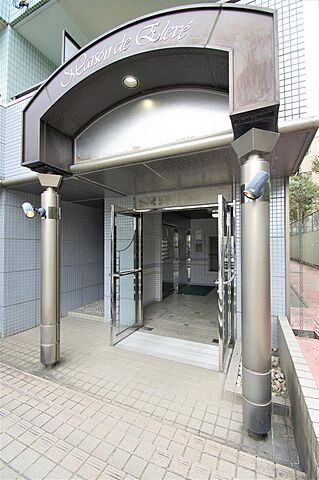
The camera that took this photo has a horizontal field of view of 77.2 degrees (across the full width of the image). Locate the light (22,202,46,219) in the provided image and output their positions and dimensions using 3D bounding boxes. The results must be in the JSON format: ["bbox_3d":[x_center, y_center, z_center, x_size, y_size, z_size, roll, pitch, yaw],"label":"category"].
[{"bbox_3d":[-1.417,-0.336,2.277,0.160,0.180,0.240,0,0,23],"label":"light"}]

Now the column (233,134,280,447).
[{"bbox_3d":[0.750,0.364,1.540,0.250,2.280,0.250,0,0,-22],"label":"column"}]

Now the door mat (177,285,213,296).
[{"bbox_3d":[1.137,1.510,6.020,0.820,0.015,1.250,0,-1,24],"label":"door mat"}]

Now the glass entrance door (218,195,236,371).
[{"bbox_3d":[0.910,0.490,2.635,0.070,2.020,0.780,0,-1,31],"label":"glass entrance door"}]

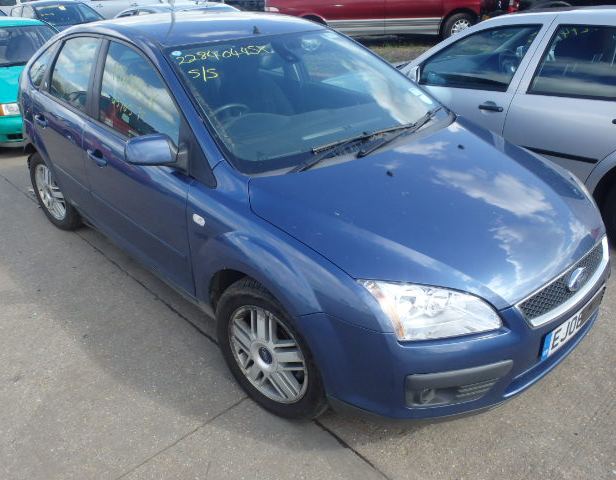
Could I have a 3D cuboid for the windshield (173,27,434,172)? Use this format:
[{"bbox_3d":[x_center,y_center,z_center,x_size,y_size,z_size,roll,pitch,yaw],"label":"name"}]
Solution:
[{"bbox_3d":[0.018,-0.779,2.692,1.420,0.180,1.049,-22,59,-36],"label":"windshield"}]

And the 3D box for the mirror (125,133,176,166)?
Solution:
[{"bbox_3d":[-0.685,-0.394,2.252,0.240,0.155,0.125,-22,33,-36],"label":"mirror"}]

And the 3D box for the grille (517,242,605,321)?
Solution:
[{"bbox_3d":[1.004,0.175,1.950,0.780,0.155,0.120,-22,33,-36],"label":"grille"}]

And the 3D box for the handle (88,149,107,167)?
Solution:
[{"bbox_3d":[-1.155,-0.452,2.835,0.055,0.050,0.210,-22,33,-36],"label":"handle"}]

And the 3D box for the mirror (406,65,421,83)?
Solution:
[{"bbox_3d":[0.842,-1.324,4.154,0.120,0.155,0.200,18,32,34],"label":"mirror"}]

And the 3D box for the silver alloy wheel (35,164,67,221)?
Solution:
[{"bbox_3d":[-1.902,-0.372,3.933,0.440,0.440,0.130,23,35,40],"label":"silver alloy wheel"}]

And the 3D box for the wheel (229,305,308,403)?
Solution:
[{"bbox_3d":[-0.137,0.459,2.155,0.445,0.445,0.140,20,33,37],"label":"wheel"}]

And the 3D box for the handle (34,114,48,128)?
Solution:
[{"bbox_3d":[-1.764,-0.784,3.426,0.055,0.050,0.210,-22,33,-36],"label":"handle"}]

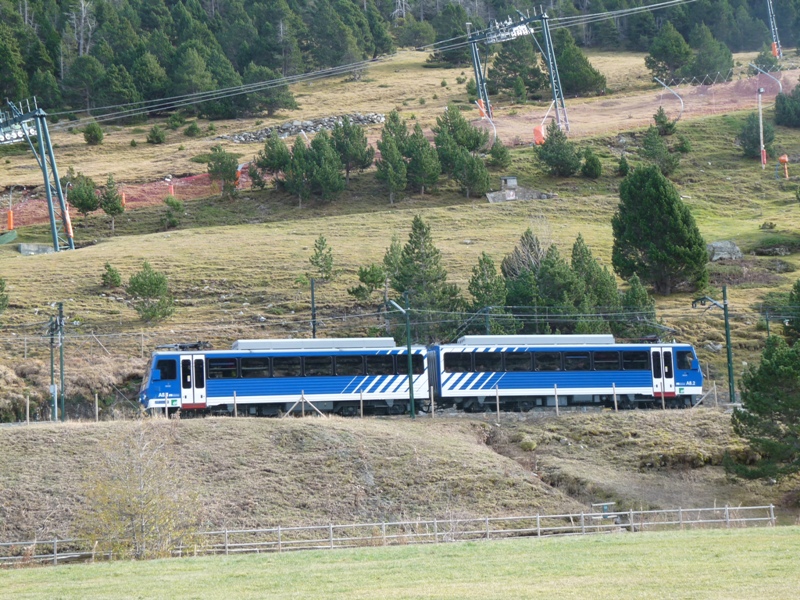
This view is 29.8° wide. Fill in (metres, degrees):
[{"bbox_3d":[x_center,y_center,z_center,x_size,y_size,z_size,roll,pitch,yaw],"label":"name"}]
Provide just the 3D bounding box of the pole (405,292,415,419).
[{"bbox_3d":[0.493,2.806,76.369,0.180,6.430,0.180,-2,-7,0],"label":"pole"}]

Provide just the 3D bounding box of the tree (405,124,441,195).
[{"bbox_3d":[2.037,-12.720,136.000,3.096,6.518,3.096,-3,-6,0],"label":"tree"}]

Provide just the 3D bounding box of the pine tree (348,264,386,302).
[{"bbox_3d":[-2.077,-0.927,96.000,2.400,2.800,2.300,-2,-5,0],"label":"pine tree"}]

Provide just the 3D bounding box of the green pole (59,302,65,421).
[{"bbox_3d":[-17.013,3.116,75.500,0.200,5.981,0.200,-2,-6,0],"label":"green pole"}]

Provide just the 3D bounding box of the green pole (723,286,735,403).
[{"bbox_3d":[17.729,2.399,81.000,0.250,6.300,0.250,-3,-6,0],"label":"green pole"}]

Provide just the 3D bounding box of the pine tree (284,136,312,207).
[{"bbox_3d":[-9.324,-11.713,138.000,2.572,6.548,2.572,-2,-6,0],"label":"pine tree"}]

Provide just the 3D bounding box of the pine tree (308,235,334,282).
[{"bbox_3d":[-5.462,-2.944,105.191,1.750,3.330,1.750,-2,-7,0],"label":"pine tree"}]

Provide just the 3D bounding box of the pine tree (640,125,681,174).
[{"bbox_3d":[24.451,-14.126,141.000,3.567,4.881,3.567,-3,-6,0],"label":"pine tree"}]

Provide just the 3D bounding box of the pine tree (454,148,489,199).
[{"bbox_3d":[6.711,-11.921,141.000,3.567,4.739,3.567,-2,-6,0],"label":"pine tree"}]

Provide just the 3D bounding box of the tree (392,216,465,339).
[{"bbox_3d":[1.658,-1.158,94.000,4.500,8.400,4.400,-2,-5,0],"label":"tree"}]

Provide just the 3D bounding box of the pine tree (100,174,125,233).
[{"bbox_3d":[-24.115,-8.052,126.000,2.013,4.899,2.013,-2,-6,0],"label":"pine tree"}]

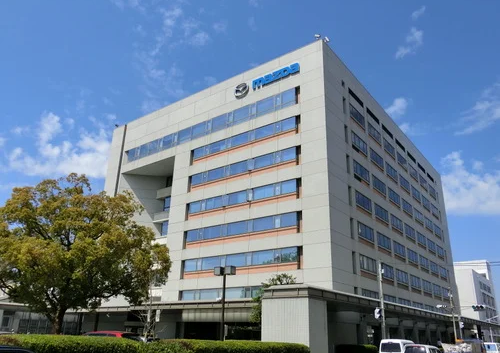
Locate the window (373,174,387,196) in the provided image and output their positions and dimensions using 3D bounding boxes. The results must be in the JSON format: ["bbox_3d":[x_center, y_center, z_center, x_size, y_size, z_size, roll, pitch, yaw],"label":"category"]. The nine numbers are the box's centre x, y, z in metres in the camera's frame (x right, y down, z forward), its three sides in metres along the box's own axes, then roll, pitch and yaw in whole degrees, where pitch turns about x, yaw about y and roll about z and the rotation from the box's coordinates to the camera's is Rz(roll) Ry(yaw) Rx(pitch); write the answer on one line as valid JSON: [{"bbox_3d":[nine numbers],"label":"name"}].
[{"bbox_3d":[18.250,1.456,58.611,0.150,1.680,4.700,-14,-26,35],"label":"window"}]

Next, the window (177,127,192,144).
[{"bbox_3d":[-9.325,-5.904,59.781,2.836,2.098,0.180,-14,-26,35],"label":"window"}]

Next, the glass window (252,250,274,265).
[{"bbox_3d":[1.343,8.340,42.887,2.780,1.360,0.170,-14,-26,35],"label":"glass window"}]

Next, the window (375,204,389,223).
[{"bbox_3d":[18.060,5.182,57.042,0.150,1.770,5.050,-14,-26,35],"label":"window"}]

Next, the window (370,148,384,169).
[{"bbox_3d":[17.408,-2.320,57.202,0.200,1.731,4.761,-14,-26,35],"label":"window"}]

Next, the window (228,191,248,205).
[{"bbox_3d":[-1.422,2.624,49.725,2.770,1.422,0.200,-14,-26,35],"label":"window"}]

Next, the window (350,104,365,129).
[{"bbox_3d":[14.674,-8.058,56.931,0.150,1.850,4.850,-14,-26,35],"label":"window"}]

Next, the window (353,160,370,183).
[{"bbox_3d":[13.704,-0.490,51.282,0.180,1.682,4.676,-14,-26,35],"label":"window"}]

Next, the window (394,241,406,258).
[{"bbox_3d":[20.575,10.078,57.252,0.180,1.683,4.676,-14,-26,35],"label":"window"}]

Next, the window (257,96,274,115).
[{"bbox_3d":[1.865,-8.408,49.420,2.780,1.760,0.170,-14,-26,35],"label":"window"}]

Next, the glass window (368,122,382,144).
[{"bbox_3d":[17.429,-5.913,58.399,0.180,1.682,4.676,-14,-26,35],"label":"glass window"}]

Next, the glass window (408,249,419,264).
[{"bbox_3d":[24.105,11.849,61.593,0.180,1.683,4.676,-14,-26,35],"label":"glass window"}]

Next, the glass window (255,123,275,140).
[{"bbox_3d":[1.915,-5.560,53.062,2.990,1.300,0.150,-14,-26,35],"label":"glass window"}]

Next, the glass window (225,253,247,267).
[{"bbox_3d":[-1.520,9.042,44.938,2.780,1.360,0.170,-14,-26,35],"label":"glass window"}]

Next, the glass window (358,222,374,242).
[{"bbox_3d":[14.199,6.882,51.038,0.150,1.710,4.840,-14,-26,35],"label":"glass window"}]

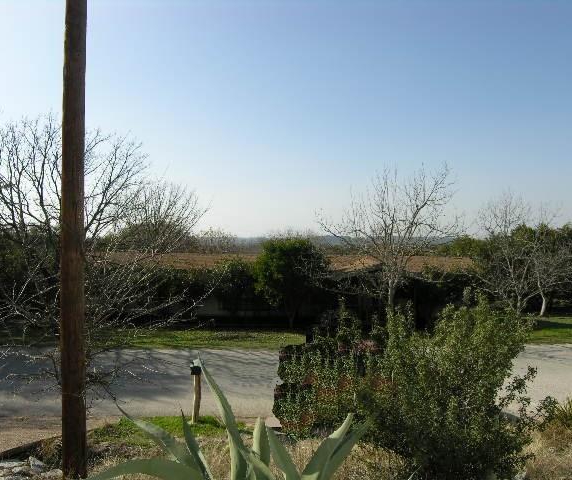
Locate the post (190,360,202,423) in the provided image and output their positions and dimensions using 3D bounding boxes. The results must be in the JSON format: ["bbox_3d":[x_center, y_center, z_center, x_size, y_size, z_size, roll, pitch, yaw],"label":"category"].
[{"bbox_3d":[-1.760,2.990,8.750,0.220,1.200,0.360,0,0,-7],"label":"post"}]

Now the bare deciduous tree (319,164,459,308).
[{"bbox_3d":[4.280,0.150,18.600,5.850,6.600,5.200,0,0,0],"label":"bare deciduous tree"}]

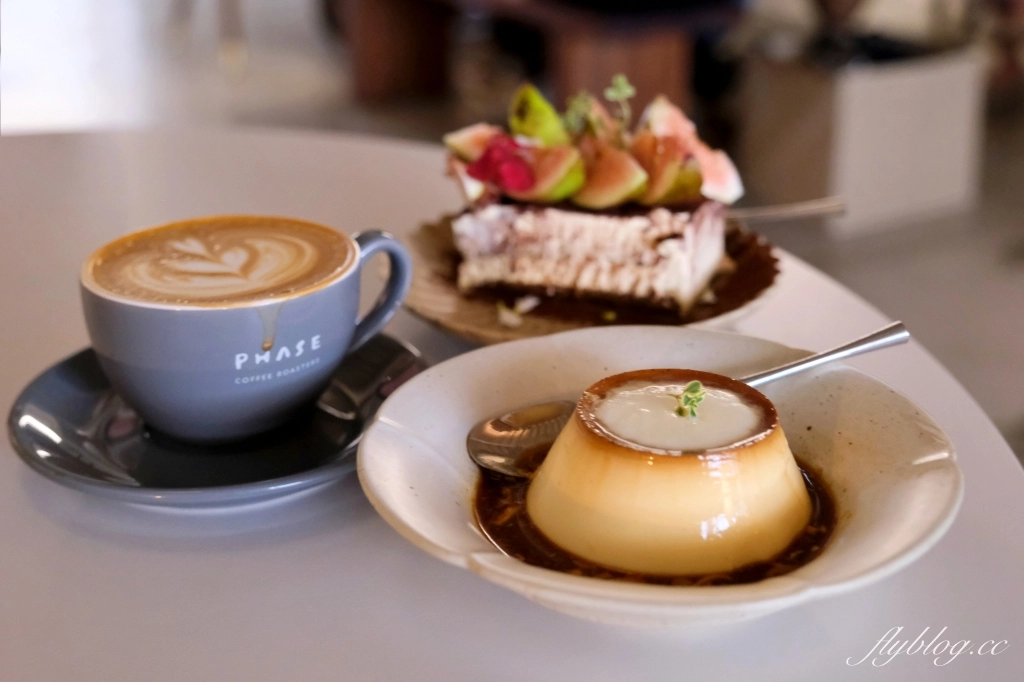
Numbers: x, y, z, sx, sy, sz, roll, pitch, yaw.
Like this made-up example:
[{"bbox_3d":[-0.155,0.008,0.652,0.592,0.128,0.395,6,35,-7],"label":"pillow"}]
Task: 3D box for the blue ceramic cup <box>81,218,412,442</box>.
[{"bbox_3d":[-0.091,-0.003,0.456,0.118,0.059,0.096,-9,25,-18],"label":"blue ceramic cup"}]

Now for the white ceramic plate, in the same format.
[{"bbox_3d":[0.046,0.043,0.404,0.186,0.031,0.186,-1,23,0],"label":"white ceramic plate"}]

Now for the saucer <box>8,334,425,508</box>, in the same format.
[{"bbox_3d":[-0.105,0.025,0.463,0.150,0.017,0.150,0,23,0],"label":"saucer"}]

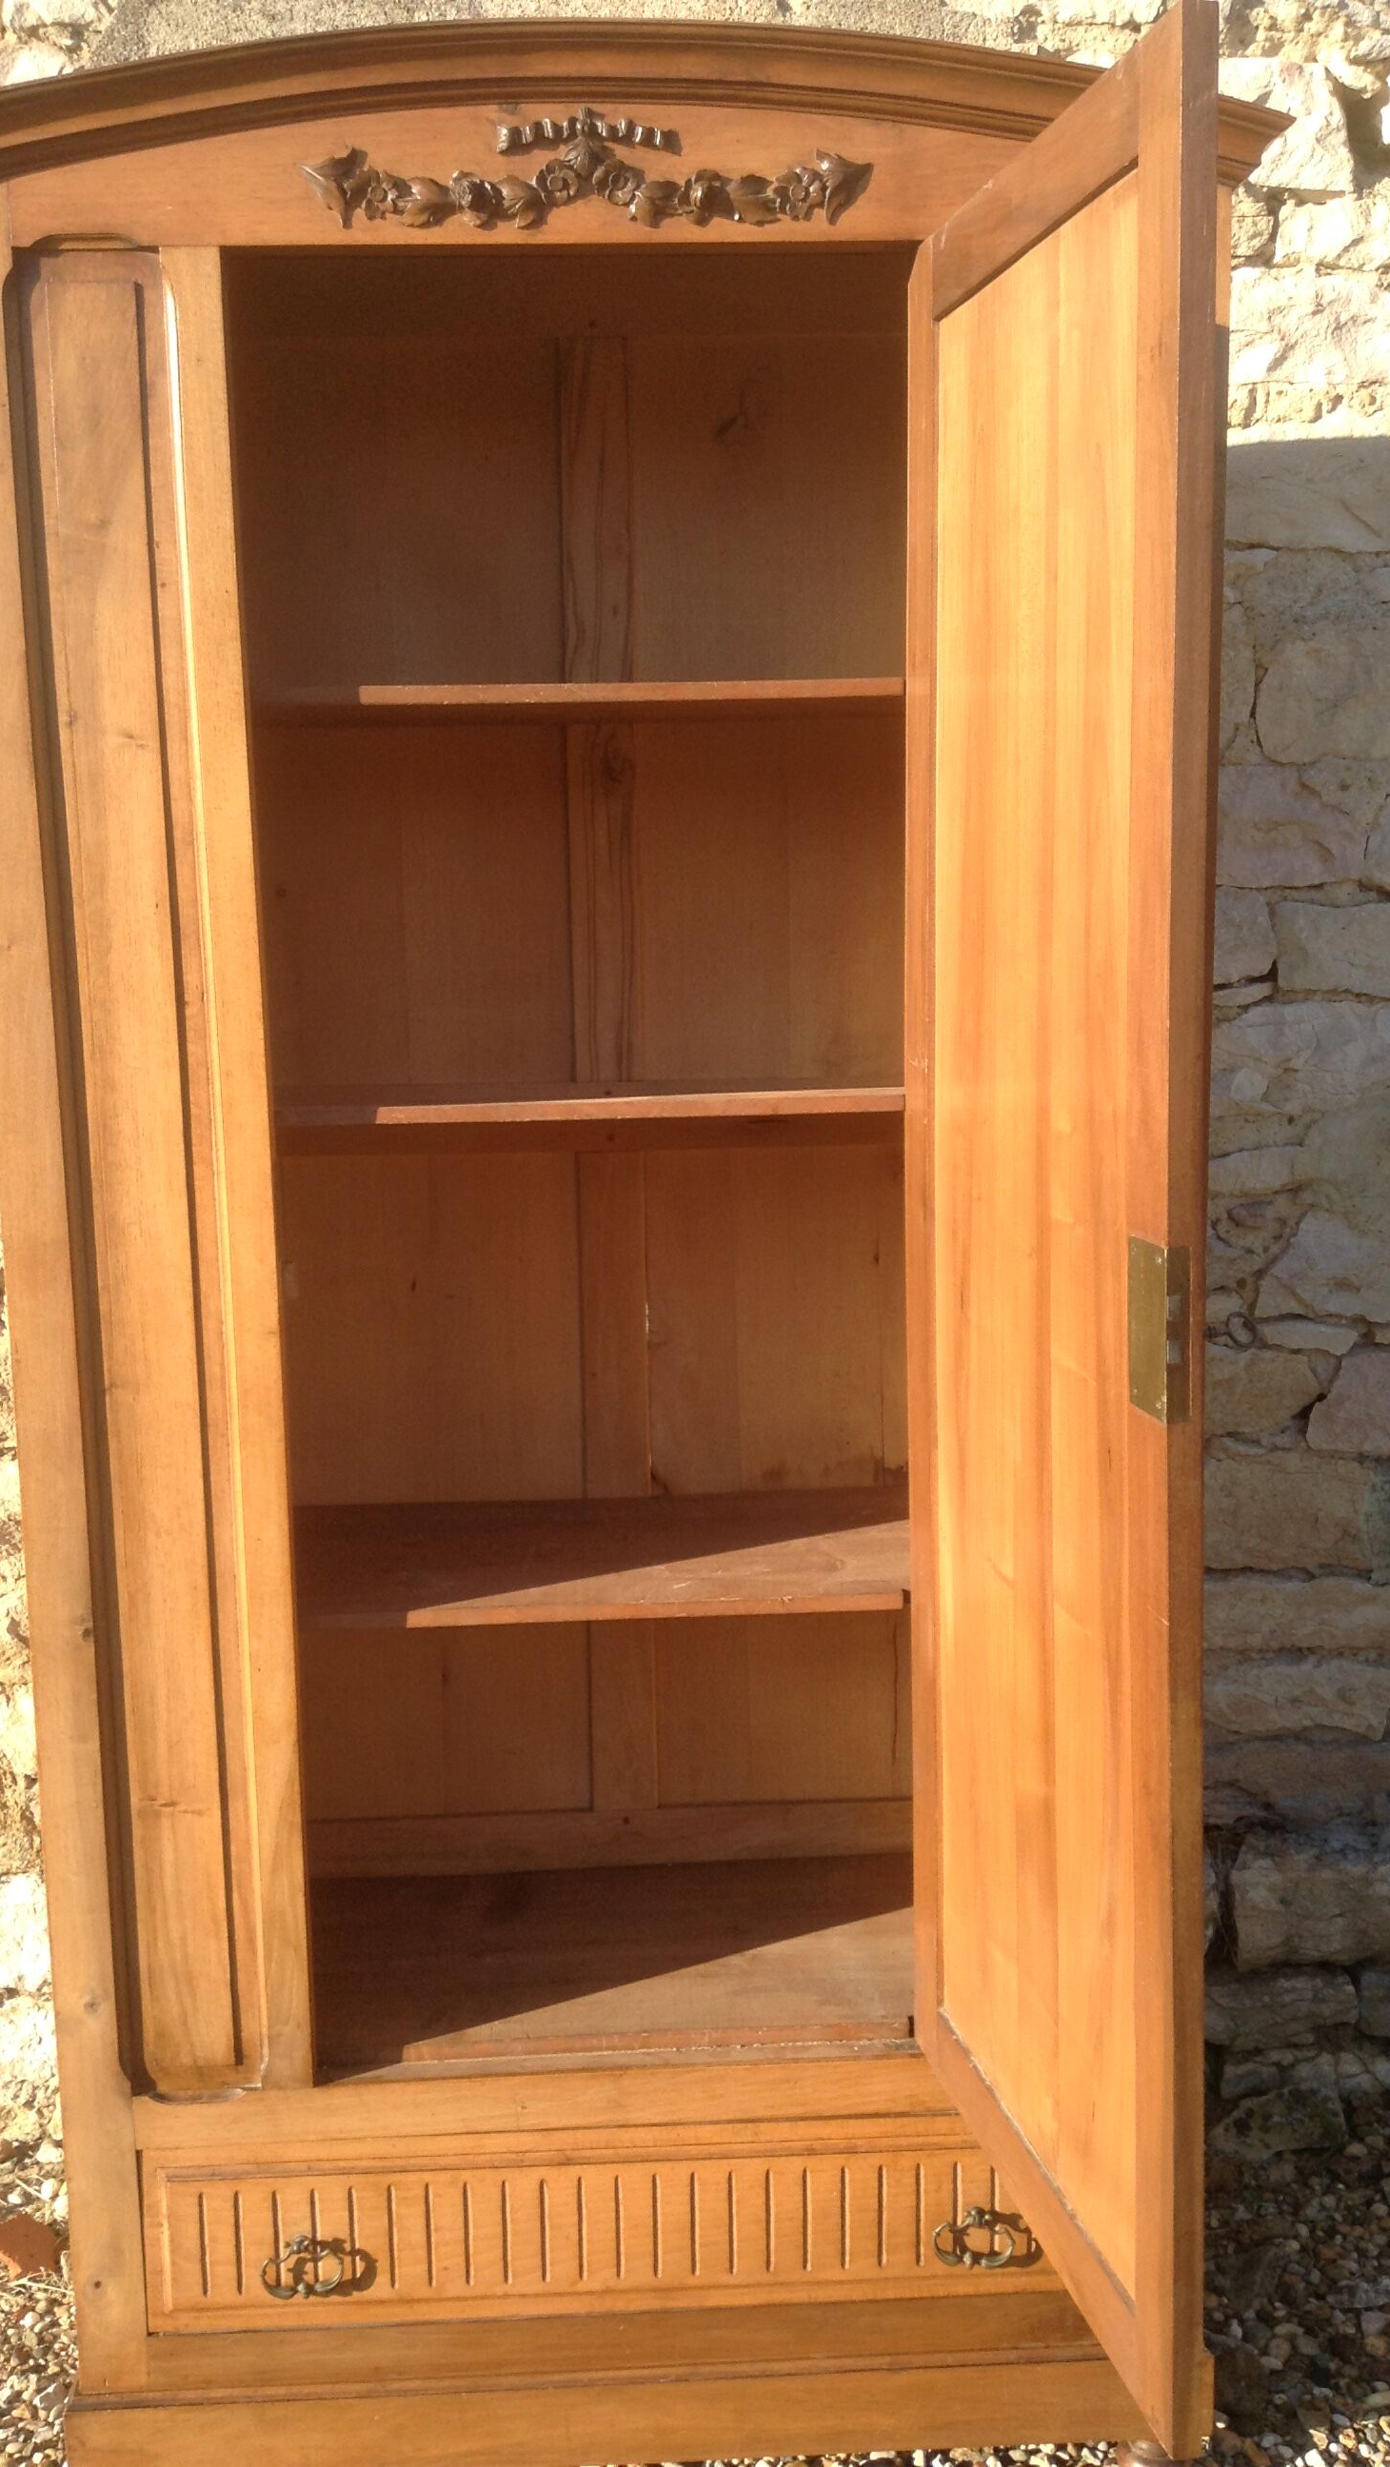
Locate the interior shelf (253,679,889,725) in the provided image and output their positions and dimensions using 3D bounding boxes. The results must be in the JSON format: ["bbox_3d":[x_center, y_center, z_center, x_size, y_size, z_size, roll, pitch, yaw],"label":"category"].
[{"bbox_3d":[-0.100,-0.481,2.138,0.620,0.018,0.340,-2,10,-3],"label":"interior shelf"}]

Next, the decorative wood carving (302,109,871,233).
[{"bbox_3d":[-0.083,-0.834,1.844,0.445,0.090,0.025,-2,10,-3],"label":"decorative wood carving"}]

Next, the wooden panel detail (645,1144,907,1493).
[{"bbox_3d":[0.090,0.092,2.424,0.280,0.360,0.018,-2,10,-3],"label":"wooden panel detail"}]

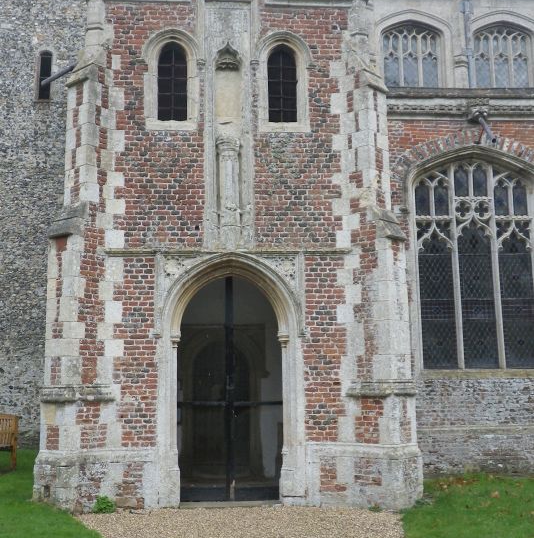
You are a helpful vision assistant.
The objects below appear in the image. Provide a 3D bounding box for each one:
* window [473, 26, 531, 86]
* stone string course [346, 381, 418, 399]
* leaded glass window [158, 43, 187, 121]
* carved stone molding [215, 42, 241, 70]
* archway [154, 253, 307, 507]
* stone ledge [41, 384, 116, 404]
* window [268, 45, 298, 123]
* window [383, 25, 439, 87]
[{"bbox_3d":[5.720,-5.116,17.114,1.396,1.659,0.220,0,-10,-4],"label":"window"},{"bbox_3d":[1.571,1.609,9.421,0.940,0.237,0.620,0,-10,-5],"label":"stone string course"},{"bbox_3d":[-1.377,-2.738,10.276,0.405,1.207,0.200,0,-10,-5],"label":"leaded glass window"},{"bbox_3d":[-0.575,-3.095,10.270,0.378,0.436,0.220,0,-10,-5],"label":"carved stone molding"},{"bbox_3d":[-0.490,1.458,9.634,2.073,3.428,0.450,0,-10,-5],"label":"archway"},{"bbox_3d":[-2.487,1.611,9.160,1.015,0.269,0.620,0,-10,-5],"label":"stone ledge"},{"bbox_3d":[0.244,-2.744,10.409,0.445,1.223,0.200,0,-10,-5],"label":"window"},{"bbox_3d":[3.455,-5.093,16.958,1.370,1.696,0.220,0,-10,-4],"label":"window"}]

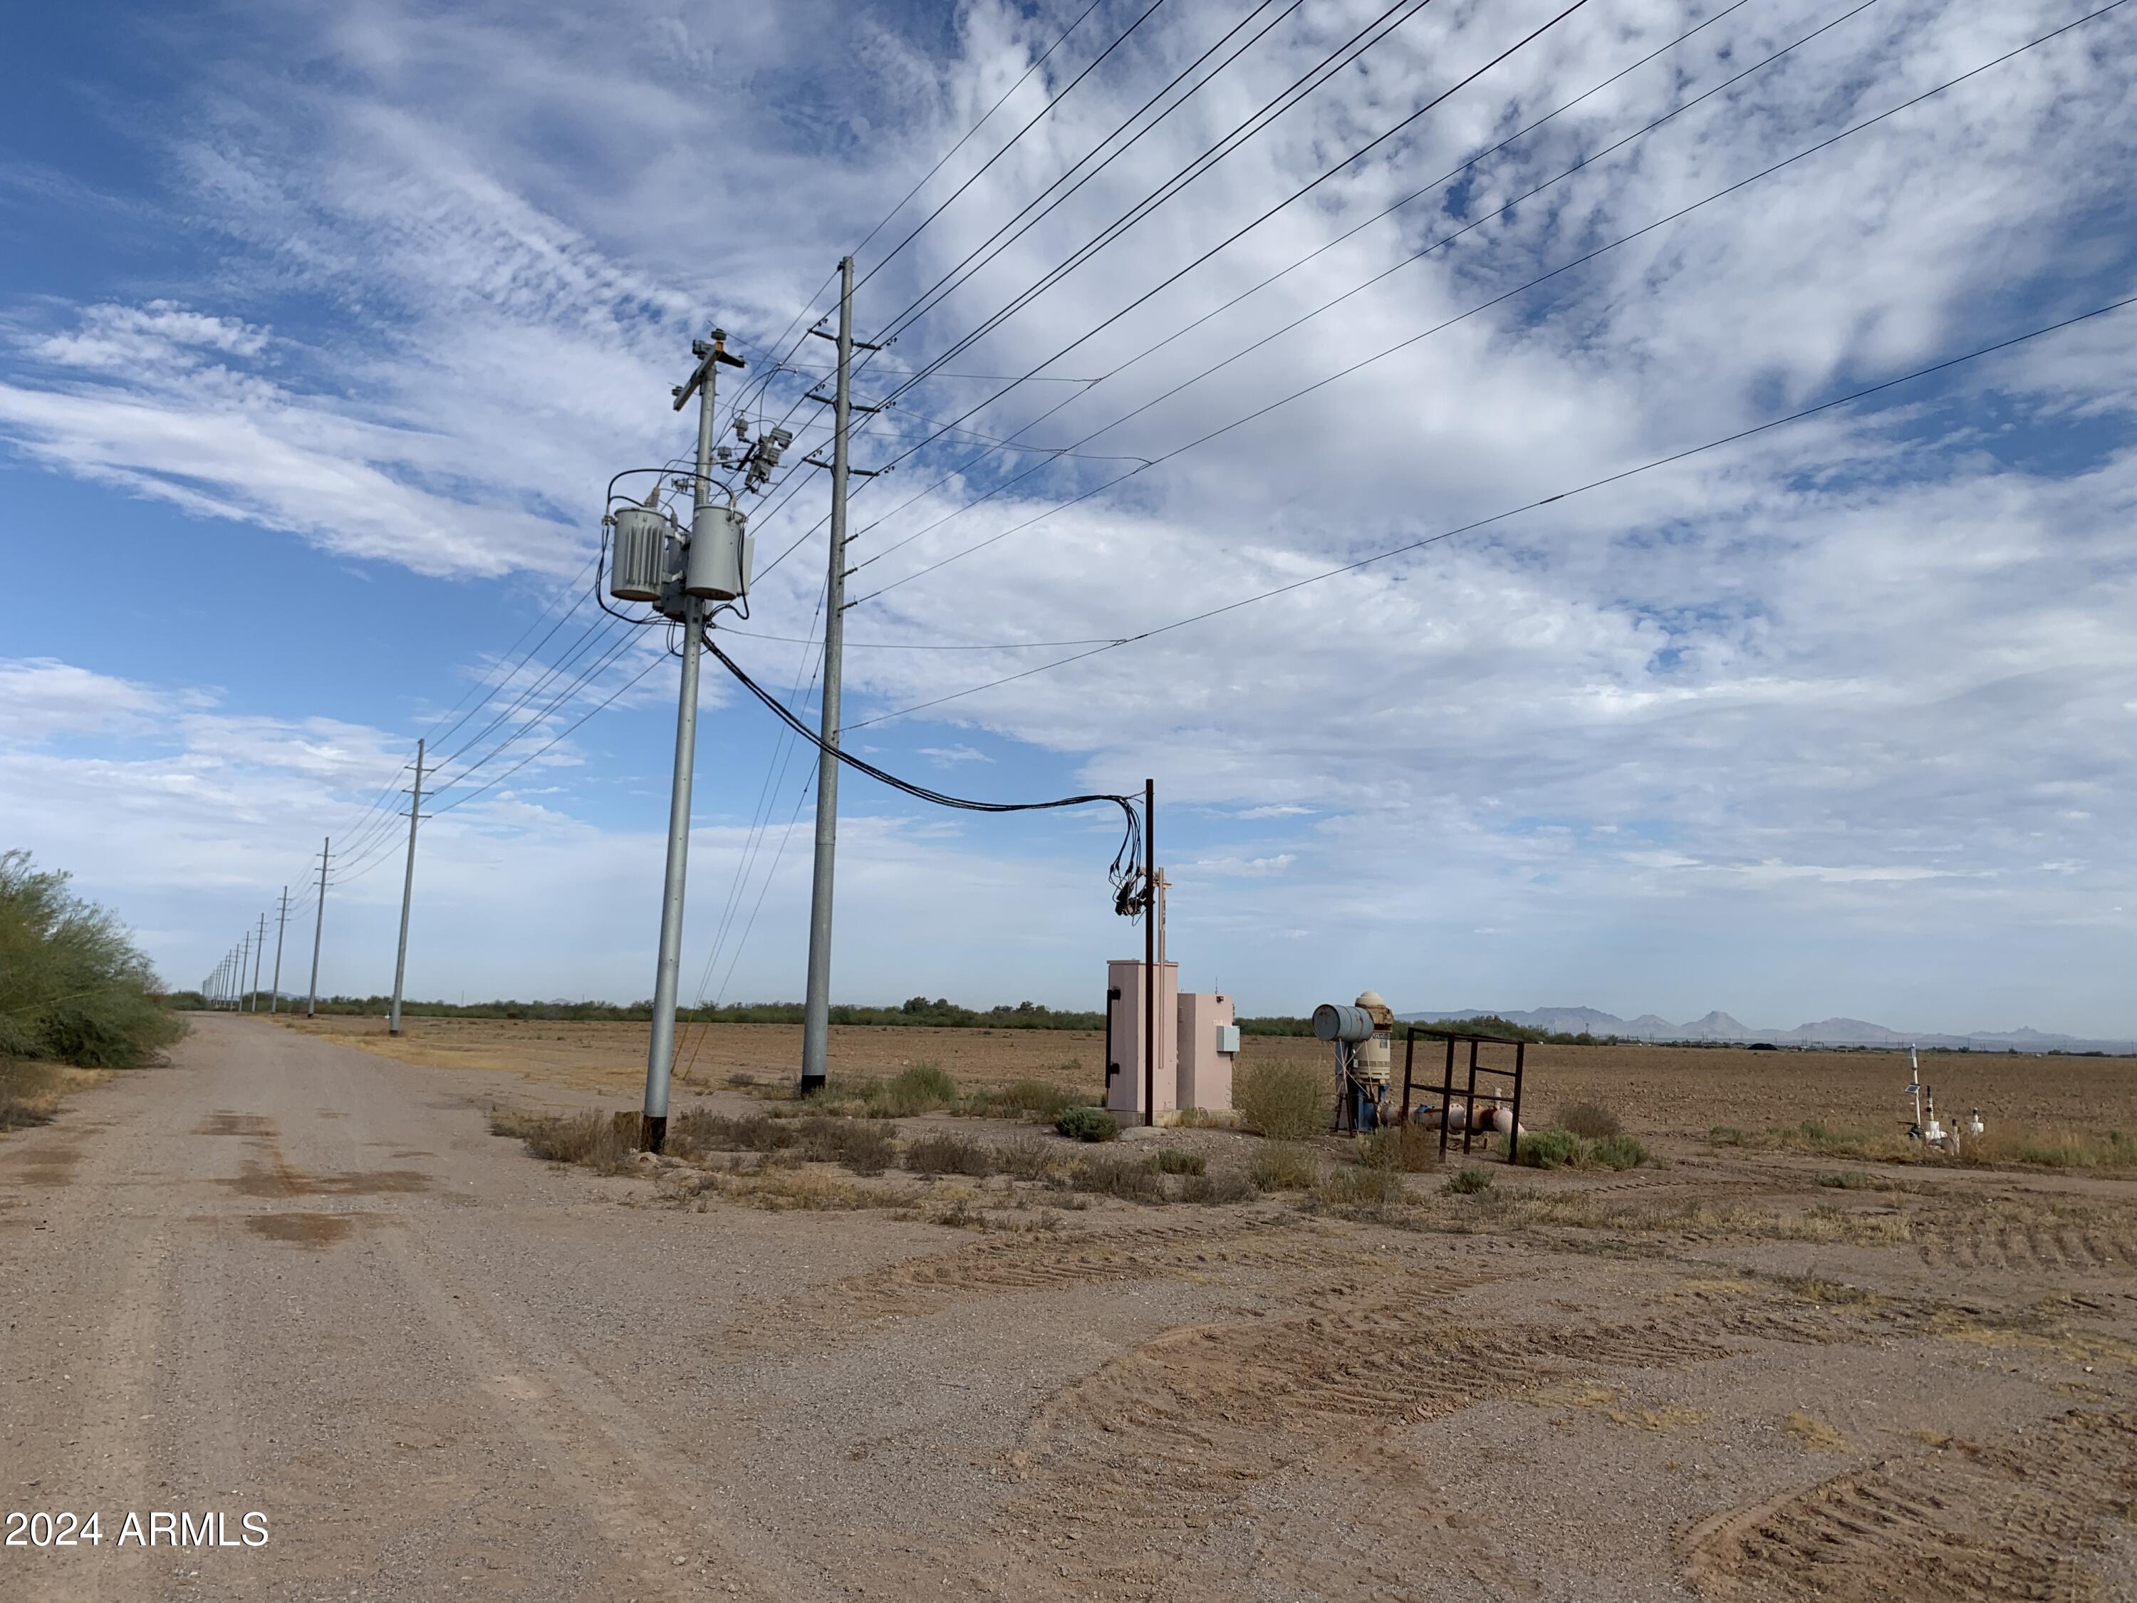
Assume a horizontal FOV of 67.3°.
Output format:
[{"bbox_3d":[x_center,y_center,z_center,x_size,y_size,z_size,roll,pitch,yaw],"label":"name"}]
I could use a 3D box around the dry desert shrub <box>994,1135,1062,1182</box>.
[{"bbox_3d":[-0.408,3.746,16.907,0.715,0.450,0.627,1,-8,0],"label":"dry desert shrub"}]

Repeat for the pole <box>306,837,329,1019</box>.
[{"bbox_3d":[-78.347,13.148,167.800,2.100,18.916,0.500,5,-9,-28],"label":"pole"}]

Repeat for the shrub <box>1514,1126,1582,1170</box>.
[{"bbox_3d":[6.042,4.358,20.238,0.862,0.518,0.819,1,-8,0],"label":"shrub"}]

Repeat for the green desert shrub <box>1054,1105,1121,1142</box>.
[{"bbox_3d":[0.262,4.528,22.529,0.885,0.473,0.776,1,-8,0],"label":"green desert shrub"}]

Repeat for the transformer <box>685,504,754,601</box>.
[{"bbox_3d":[-4.340,-3.094,19.965,0.700,1.080,0.740,1,-8,0],"label":"transformer"}]

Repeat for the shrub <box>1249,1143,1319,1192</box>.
[{"bbox_3d":[2.203,3.730,16.415,0.711,0.452,0.623,1,-8,0],"label":"shrub"}]

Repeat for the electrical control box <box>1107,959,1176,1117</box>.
[{"bbox_3d":[1.220,3.778,25.710,0.720,2.401,0.860,5,-9,-28],"label":"electrical control box"}]

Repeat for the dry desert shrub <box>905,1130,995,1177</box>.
[{"bbox_3d":[-1.272,3.790,17.315,0.959,0.440,0.742,1,-8,0],"label":"dry desert shrub"}]

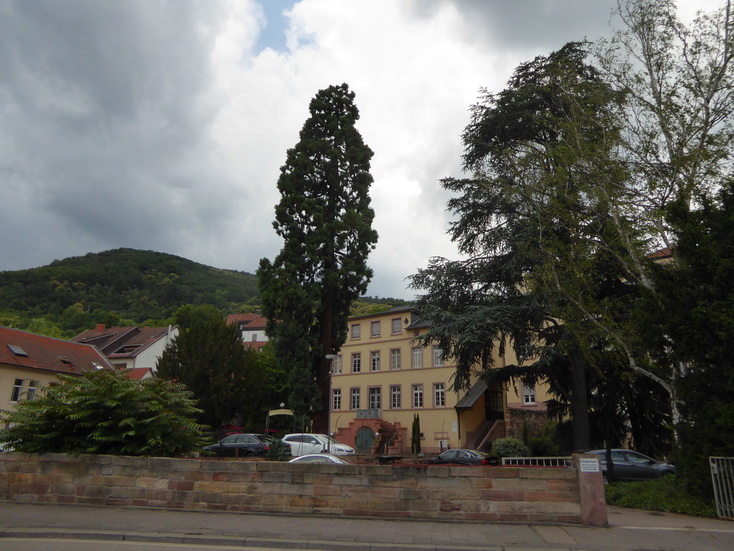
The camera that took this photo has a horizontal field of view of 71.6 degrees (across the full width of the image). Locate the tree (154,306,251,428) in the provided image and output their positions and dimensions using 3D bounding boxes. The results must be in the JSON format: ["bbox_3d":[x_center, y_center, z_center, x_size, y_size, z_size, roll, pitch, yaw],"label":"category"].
[{"bbox_3d":[-13.357,8.088,42.489,7.900,12.400,7.900,2,-18,0],"label":"tree"}]

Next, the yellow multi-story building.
[{"bbox_3d":[5.729,12.477,58.072,18.500,14.600,16.000,-12,-23,36],"label":"yellow multi-story building"}]

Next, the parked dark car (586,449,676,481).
[{"bbox_3d":[11.167,8.258,21.918,4.400,1.470,1.820,2,-18,-2],"label":"parked dark car"}]

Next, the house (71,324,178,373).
[{"bbox_3d":[-32.656,15.374,71.285,21.000,12.500,11.000,-13,-23,37],"label":"house"}]

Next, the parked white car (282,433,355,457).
[{"bbox_3d":[-2.775,9.522,28.003,4.420,1.520,1.820,-10,-22,32],"label":"parked white car"}]

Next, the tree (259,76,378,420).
[{"bbox_3d":[-3.698,-2.520,43.982,9.600,34.000,9.200,2,-18,0],"label":"tree"}]

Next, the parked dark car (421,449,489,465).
[{"bbox_3d":[5.242,10.778,29.349,4.500,1.420,1.760,-13,-23,38],"label":"parked dark car"}]

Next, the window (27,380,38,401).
[{"bbox_3d":[-29.395,10.326,44.757,0.150,1.600,0.720,-13,-23,37],"label":"window"}]

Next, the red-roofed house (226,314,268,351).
[{"bbox_3d":[-27.917,15.673,123.052,14.000,12.500,11.000,6,-19,-14],"label":"red-roofed house"}]

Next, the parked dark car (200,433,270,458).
[{"bbox_3d":[-5.997,8.491,24.942,4.680,1.440,1.830,-10,-22,31],"label":"parked dark car"}]

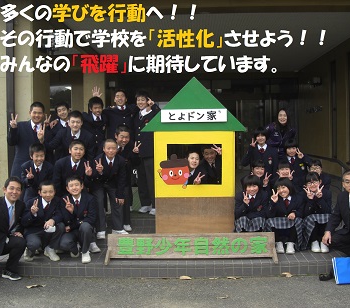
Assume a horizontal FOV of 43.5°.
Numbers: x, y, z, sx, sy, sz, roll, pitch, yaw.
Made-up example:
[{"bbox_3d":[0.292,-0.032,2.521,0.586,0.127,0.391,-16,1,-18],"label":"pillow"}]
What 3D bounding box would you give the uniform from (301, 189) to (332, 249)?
[{"bbox_3d":[1.604,0.731,4.970,0.370,0.660,0.480,-1,4,7],"label":"uniform"}]

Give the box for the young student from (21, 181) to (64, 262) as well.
[{"bbox_3d":[-1.496,0.756,4.950,0.480,0.910,0.600,-2,4,-10],"label":"young student"}]

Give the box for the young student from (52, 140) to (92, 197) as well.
[{"bbox_3d":[-1.169,0.474,5.000,0.520,1.250,0.520,-1,2,-14],"label":"young student"}]

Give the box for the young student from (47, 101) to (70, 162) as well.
[{"bbox_3d":[-1.488,0.229,5.650,0.500,1.710,0.360,-1,2,-12],"label":"young student"}]

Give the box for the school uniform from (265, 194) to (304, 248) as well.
[{"bbox_3d":[1.241,0.767,4.970,0.460,0.622,0.500,0,5,5],"label":"school uniform"}]

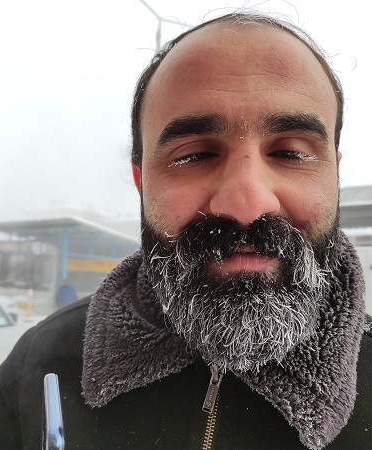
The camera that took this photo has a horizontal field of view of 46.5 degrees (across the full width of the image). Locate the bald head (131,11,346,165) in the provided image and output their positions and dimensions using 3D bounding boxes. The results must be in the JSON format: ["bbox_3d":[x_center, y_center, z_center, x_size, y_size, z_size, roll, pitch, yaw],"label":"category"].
[{"bbox_3d":[0.048,-0.112,0.375,0.168,0.148,0.185,-1,-2,5],"label":"bald head"}]

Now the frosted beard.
[{"bbox_3d":[0.043,0.046,0.322,0.155,0.112,0.110,-1,0,5],"label":"frosted beard"}]

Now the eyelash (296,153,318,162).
[{"bbox_3d":[0.081,-0.044,0.287,0.015,0.007,0.010,-1,0,3],"label":"eyelash"}]

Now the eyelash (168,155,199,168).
[{"bbox_3d":[-0.002,-0.043,0.292,0.021,0.009,0.010,-1,0,7],"label":"eyelash"}]

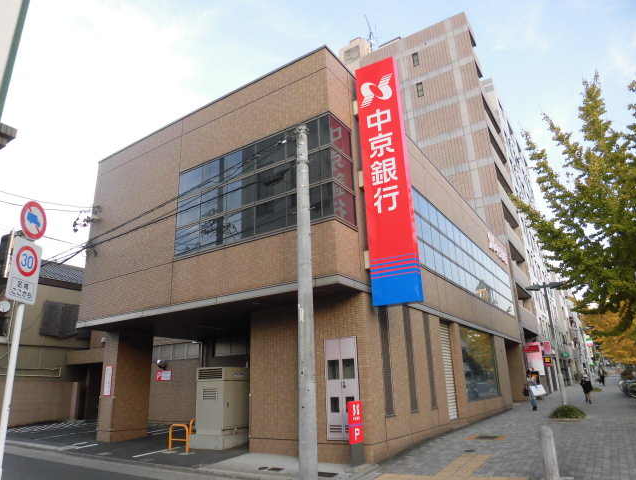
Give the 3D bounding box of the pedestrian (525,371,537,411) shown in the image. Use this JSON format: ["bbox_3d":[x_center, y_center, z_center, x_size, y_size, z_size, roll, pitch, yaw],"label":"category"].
[{"bbox_3d":[10.009,7.060,20.817,0.500,1.732,0.400,-13,-21,31],"label":"pedestrian"}]

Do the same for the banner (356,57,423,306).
[{"bbox_3d":[1.528,-1.468,10.011,0.970,5.930,0.280,-13,-21,31],"label":"banner"}]

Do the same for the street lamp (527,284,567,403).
[{"bbox_3d":[9.894,4.463,18.676,1.500,5.376,0.300,-13,-21,31],"label":"street lamp"}]

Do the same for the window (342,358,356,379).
[{"bbox_3d":[0.652,2.676,9.198,0.307,0.411,0.040,-13,-21,31],"label":"window"}]

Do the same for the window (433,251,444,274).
[{"bbox_3d":[3.962,0.810,14.503,0.060,0.678,0.923,-13,-21,31],"label":"window"}]

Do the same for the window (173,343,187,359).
[{"bbox_3d":[-6.148,4.970,19.729,0.856,0.609,0.080,-13,-21,31],"label":"window"}]

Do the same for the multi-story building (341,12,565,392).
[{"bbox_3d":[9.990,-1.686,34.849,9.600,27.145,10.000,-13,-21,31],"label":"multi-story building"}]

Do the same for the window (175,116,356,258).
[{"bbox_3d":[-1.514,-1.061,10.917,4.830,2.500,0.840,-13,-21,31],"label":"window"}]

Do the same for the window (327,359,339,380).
[{"bbox_3d":[0.327,2.756,9.394,0.296,0.416,0.040,-13,-21,31],"label":"window"}]

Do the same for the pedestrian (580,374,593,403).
[{"bbox_3d":[15.335,8.511,25.319,0.520,1.539,0.380,-13,-21,31],"label":"pedestrian"}]

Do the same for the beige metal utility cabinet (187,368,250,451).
[{"bbox_3d":[-2.579,4.583,12.287,1.170,2.045,1.250,-13,-21,31],"label":"beige metal utility cabinet"}]

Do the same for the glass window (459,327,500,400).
[{"bbox_3d":[6.128,4.687,16.659,0.120,2.430,4.700,-13,-21,31],"label":"glass window"}]

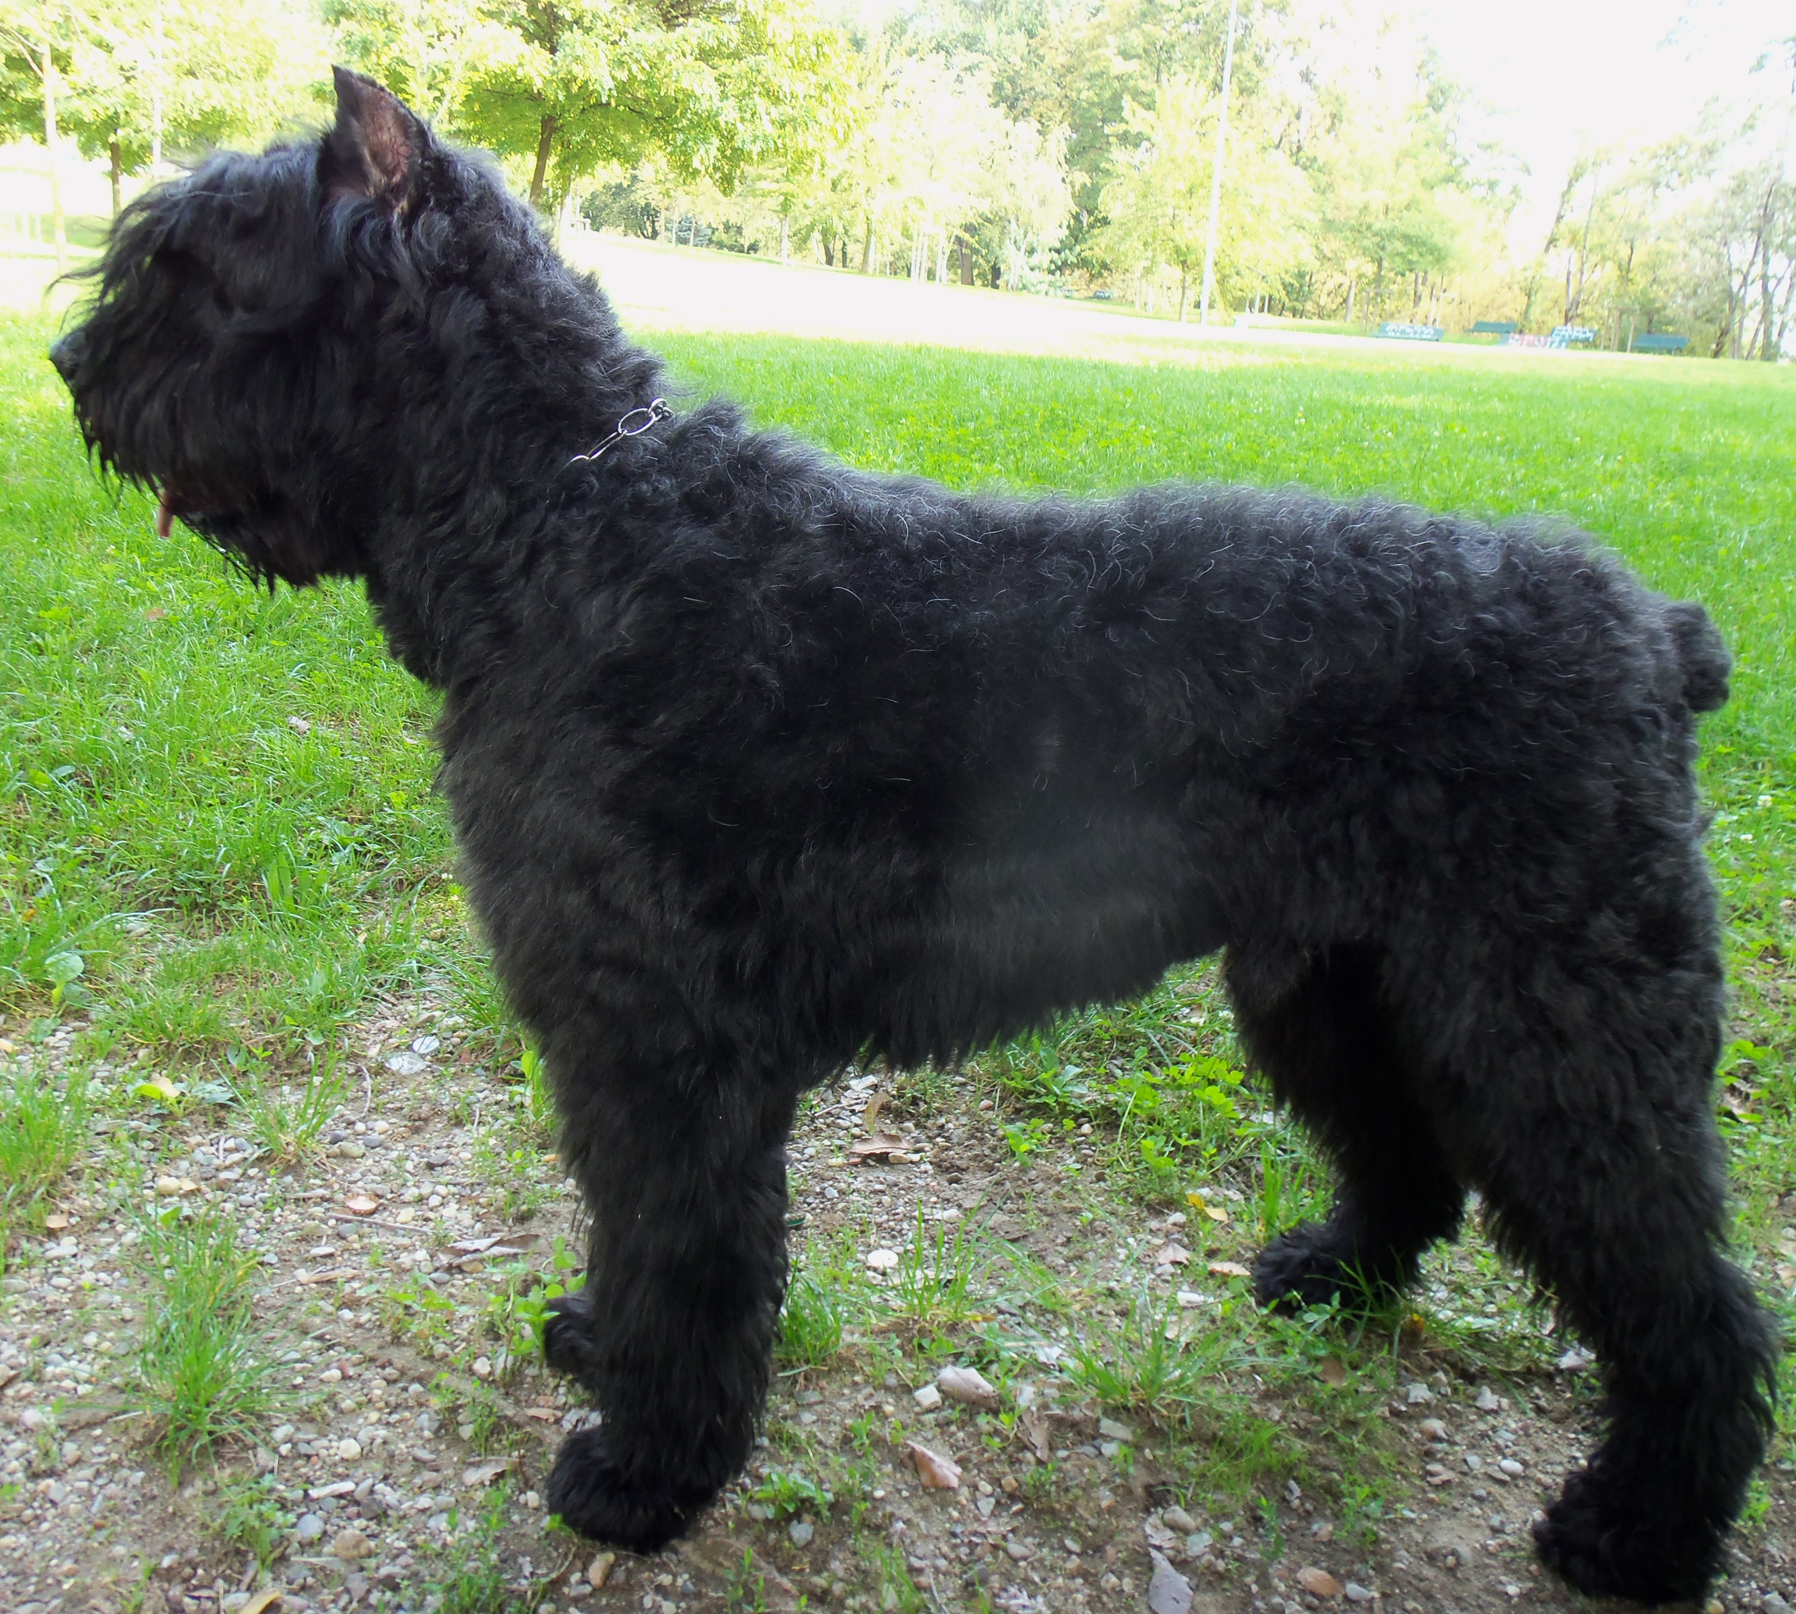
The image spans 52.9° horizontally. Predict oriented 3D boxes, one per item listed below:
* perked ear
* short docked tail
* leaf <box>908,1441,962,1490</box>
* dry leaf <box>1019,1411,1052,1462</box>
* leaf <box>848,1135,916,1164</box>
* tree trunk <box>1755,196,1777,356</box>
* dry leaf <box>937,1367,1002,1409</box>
[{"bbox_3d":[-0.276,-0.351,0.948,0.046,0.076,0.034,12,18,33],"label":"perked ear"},{"bbox_3d":[0.490,-0.091,1.110,0.038,0.069,0.046,2,15,0],"label":"short docked tail"},{"bbox_3d":[0.020,0.439,1.197,0.045,0.014,0.025,13,19,36],"label":"leaf"},{"bbox_3d":[0.096,0.432,1.240,0.020,0.013,0.045,0,15,-9],"label":"dry leaf"},{"bbox_3d":[-0.016,0.313,1.660,0.058,0.017,0.030,4,15,5],"label":"leaf"},{"bbox_3d":[23.098,-14.123,48.000,0.450,4.600,0.450,2,15,0],"label":"tree trunk"},{"bbox_3d":[0.051,0.415,1.290,0.047,0.017,0.026,8,16,20],"label":"dry leaf"}]

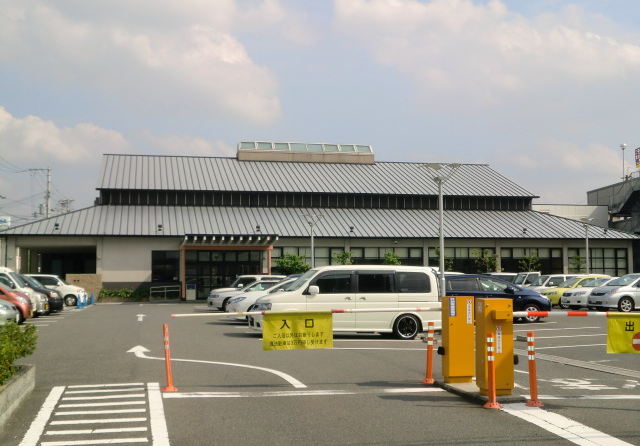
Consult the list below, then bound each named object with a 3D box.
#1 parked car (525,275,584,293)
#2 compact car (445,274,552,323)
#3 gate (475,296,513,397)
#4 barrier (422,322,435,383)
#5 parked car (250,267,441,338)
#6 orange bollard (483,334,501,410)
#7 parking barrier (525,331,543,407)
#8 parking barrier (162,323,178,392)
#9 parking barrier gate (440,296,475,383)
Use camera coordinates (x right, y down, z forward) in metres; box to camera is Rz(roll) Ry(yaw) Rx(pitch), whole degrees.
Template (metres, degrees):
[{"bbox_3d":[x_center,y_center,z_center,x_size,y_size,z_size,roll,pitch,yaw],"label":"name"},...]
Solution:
[{"bbox_3d":[12.386,3.601,42.999,3.450,1.640,1.500,1,-4,-15],"label":"parked car"},{"bbox_3d":[5.347,2.526,27.398,4.570,1.590,1.700,0,-4,-12],"label":"compact car"},{"bbox_3d":[2.064,1.466,9.598,0.360,1.100,0.310,0,-4,-12],"label":"gate"},{"bbox_3d":[1.464,1.740,10.950,0.200,0.805,0.200,0,-4,0],"label":"barrier"},{"bbox_3d":[0.518,2.006,20.847,4.700,1.840,1.710,0,-4,-12],"label":"parked car"},{"bbox_3d":[1.909,1.623,8.999,0.210,0.825,0.210,0,-4,-12],"label":"orange bollard"},{"bbox_3d":[2.399,1.627,9.117,0.210,0.825,0.210,0,-4,-12],"label":"parking barrier"},{"bbox_3d":[-1.840,1.648,10.000,0.200,0.810,0.200,0,-4,0],"label":"parking barrier"},{"bbox_3d":[1.755,1.480,10.330,0.340,1.080,0.280,1,-4,-12],"label":"parking barrier gate"}]

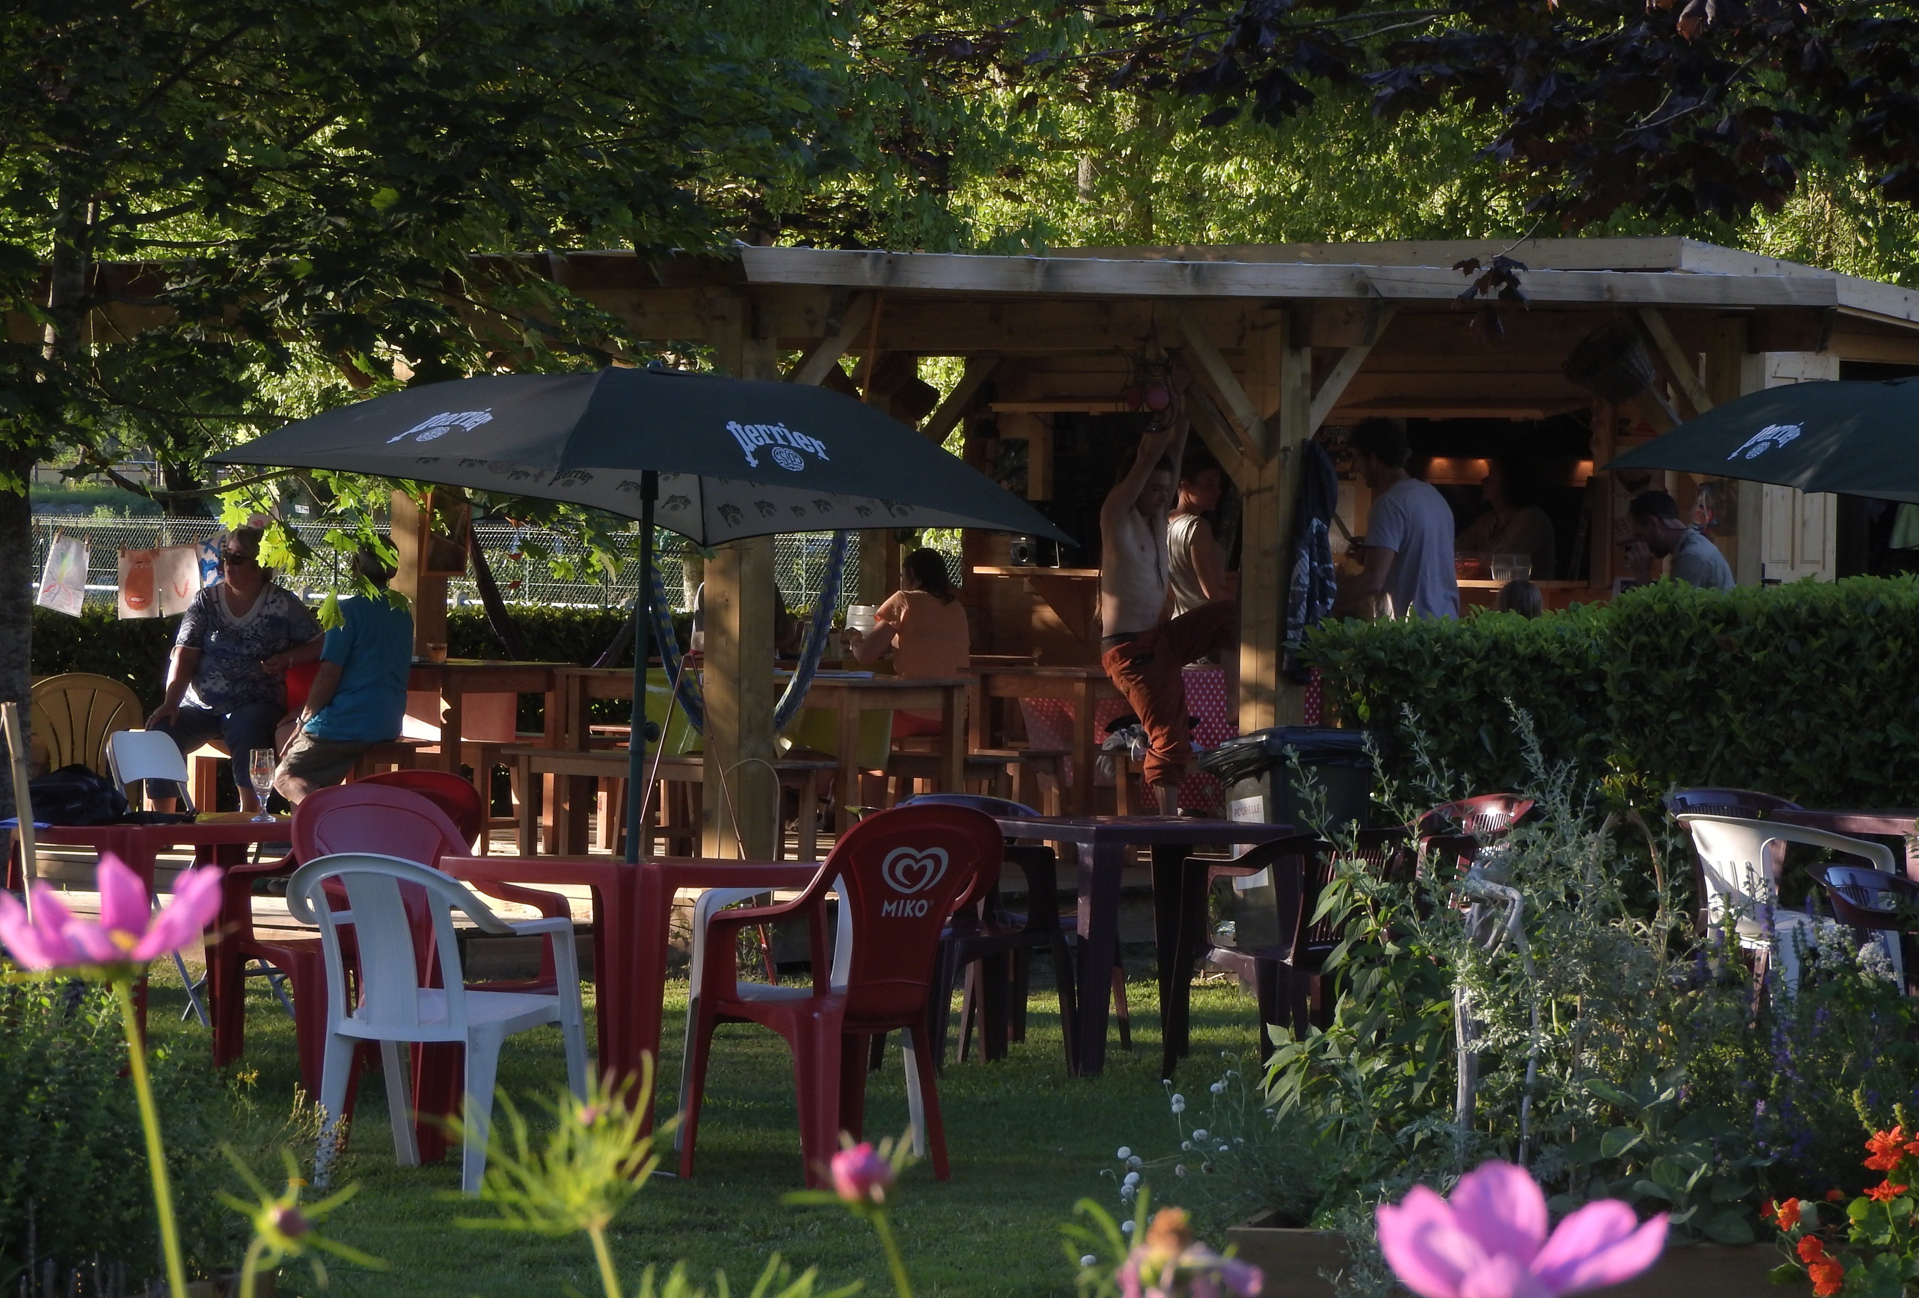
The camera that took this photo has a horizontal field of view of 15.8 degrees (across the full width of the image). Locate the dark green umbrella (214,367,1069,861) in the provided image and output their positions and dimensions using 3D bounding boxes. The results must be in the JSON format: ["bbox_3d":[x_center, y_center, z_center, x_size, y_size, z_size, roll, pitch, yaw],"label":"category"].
[{"bbox_3d":[-0.760,0.280,16.500,1.460,1.900,1.460,3,-1,-38],"label":"dark green umbrella"}]

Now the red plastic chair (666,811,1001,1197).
[{"bbox_3d":[-0.300,0.797,16.100,0.570,0.870,0.580,1,0,-43],"label":"red plastic chair"}]

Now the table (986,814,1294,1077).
[{"bbox_3d":[0.515,0.873,20.450,0.720,0.725,0.720,0,0,-28],"label":"table"}]

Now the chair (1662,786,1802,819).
[{"bbox_3d":[2.820,0.890,24.100,0.570,0.810,0.570,1,0,-37],"label":"chair"}]

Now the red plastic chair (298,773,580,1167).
[{"bbox_3d":[-1.293,0.795,17.000,0.580,0.880,0.580,0,0,32],"label":"red plastic chair"}]

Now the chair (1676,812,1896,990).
[{"bbox_3d":[2.720,0.930,22.700,0.570,0.780,0.570,1,0,-36],"label":"chair"}]

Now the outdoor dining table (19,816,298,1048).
[{"bbox_3d":[-2.310,0.875,20.500,0.720,0.730,0.720,1,0,-29],"label":"outdoor dining table"}]

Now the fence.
[{"bbox_3d":[-5.250,-0.665,70.300,0.070,1.150,17.000,0,0,-37],"label":"fence"}]

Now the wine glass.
[{"bbox_3d":[-2.020,0.396,20.100,0.072,0.207,0.072,0,0,0],"label":"wine glass"}]

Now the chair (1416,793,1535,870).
[{"bbox_3d":[1.550,0.868,22.300,0.570,0.820,0.570,1,0,-37],"label":"chair"}]

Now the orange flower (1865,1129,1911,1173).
[{"bbox_3d":[1.112,0.600,8.300,0.050,0.052,0.045,0,0,0],"label":"orange flower"}]

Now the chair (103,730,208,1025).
[{"bbox_3d":[-2.330,0.715,21.600,0.510,0.890,0.460,1,0,42],"label":"chair"}]

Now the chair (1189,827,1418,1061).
[{"bbox_3d":[0.955,0.893,20.200,0.570,0.770,0.570,1,0,44],"label":"chair"}]

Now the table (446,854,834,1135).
[{"bbox_3d":[-0.769,0.862,16.300,0.730,0.727,0.730,0,0,44],"label":"table"}]

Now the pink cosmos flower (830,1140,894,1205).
[{"bbox_3d":[-0.029,0.159,2.100,0.019,0.019,0.019,-12,0,0],"label":"pink cosmos flower"}]

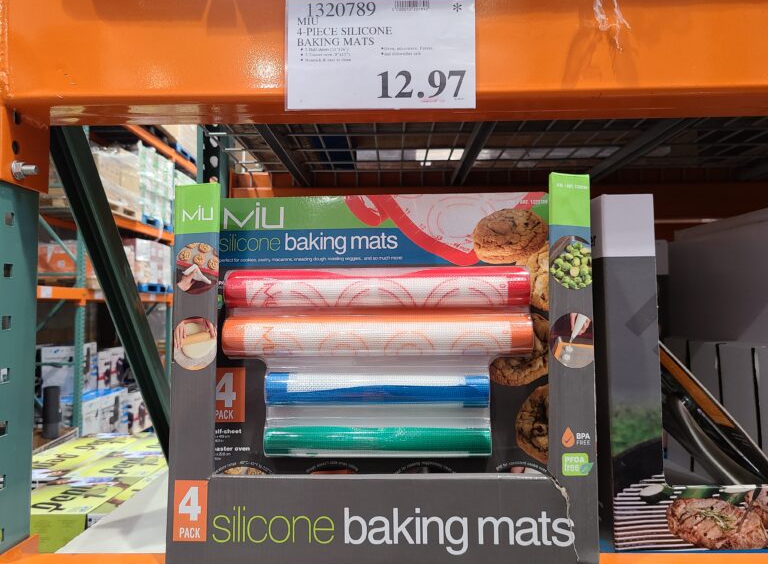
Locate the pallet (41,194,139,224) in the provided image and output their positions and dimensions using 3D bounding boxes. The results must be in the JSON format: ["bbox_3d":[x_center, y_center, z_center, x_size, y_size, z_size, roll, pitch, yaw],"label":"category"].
[{"bbox_3d":[-4.006,-0.949,7.615,1.120,0.145,1.060,0,-3,2],"label":"pallet"}]

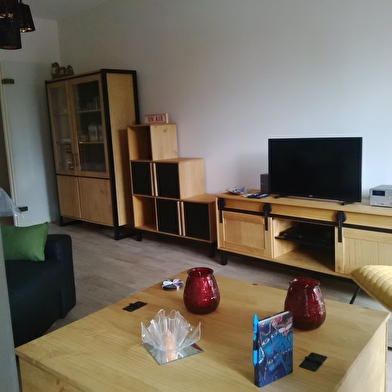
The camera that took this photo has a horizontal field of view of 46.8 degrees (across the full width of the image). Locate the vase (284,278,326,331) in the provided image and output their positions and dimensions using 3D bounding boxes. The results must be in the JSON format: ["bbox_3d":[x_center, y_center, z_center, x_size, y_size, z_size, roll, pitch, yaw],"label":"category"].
[{"bbox_3d":[0.358,0.355,1.493,0.134,0.146,0.134,-3,9,0],"label":"vase"}]

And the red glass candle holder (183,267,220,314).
[{"bbox_3d":[0.020,0.345,1.658,0.134,0.146,0.134,-3,9,0],"label":"red glass candle holder"}]

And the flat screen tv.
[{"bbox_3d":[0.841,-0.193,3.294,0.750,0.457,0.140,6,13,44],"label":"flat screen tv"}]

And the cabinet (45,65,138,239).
[{"bbox_3d":[-1.142,-0.470,5.135,1.119,1.723,0.436,6,13,44],"label":"cabinet"}]

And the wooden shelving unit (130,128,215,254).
[{"bbox_3d":[-0.156,-0.101,4.323,1.044,1.160,0.330,6,13,44],"label":"wooden shelving unit"}]

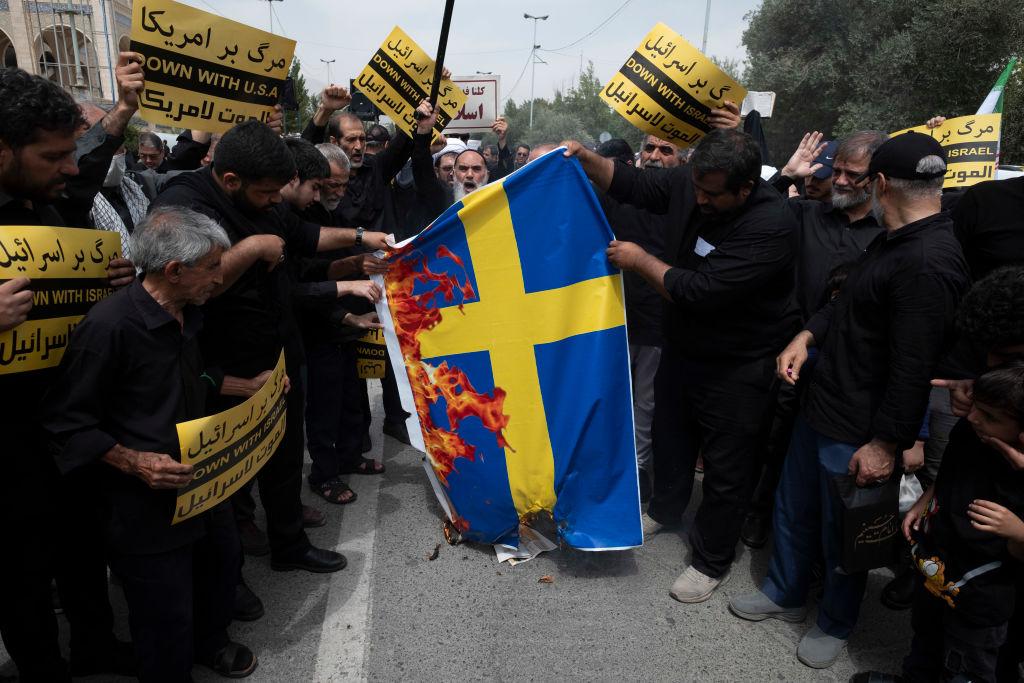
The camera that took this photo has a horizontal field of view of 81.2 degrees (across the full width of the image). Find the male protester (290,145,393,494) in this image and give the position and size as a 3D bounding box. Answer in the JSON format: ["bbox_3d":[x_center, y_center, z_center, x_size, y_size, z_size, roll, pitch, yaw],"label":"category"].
[{"bbox_3d":[-0.837,-0.091,2.921,0.540,1.670,0.530,6,14,15],"label":"male protester"}]

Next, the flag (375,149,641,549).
[{"bbox_3d":[0.047,0.102,2.307,0.990,1.550,0.250,2,17,0],"label":"flag"}]

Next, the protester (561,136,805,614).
[{"bbox_3d":[0.658,0.077,2.343,0.760,1.720,0.600,-5,15,-24],"label":"protester"}]

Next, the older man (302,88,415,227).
[{"bbox_3d":[-0.812,-0.299,3.142,0.680,1.940,0.480,-7,19,-25],"label":"older man"}]

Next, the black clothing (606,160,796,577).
[{"bbox_3d":[0.717,0.130,2.373,0.600,1.520,0.600,-7,19,-25],"label":"black clothing"}]

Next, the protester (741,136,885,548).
[{"bbox_3d":[1.279,0.046,2.505,0.600,1.740,0.420,10,16,31],"label":"protester"}]

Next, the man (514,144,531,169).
[{"bbox_3d":[0.094,-1.304,6.718,0.520,1.750,0.320,4,18,8],"label":"man"}]

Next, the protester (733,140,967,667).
[{"bbox_3d":[1.114,0.203,1.938,0.540,1.700,0.530,0,14,-8],"label":"protester"}]

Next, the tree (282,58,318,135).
[{"bbox_3d":[-8.961,-9.263,25.465,2.200,5.200,2.200,2,17,0],"label":"tree"}]

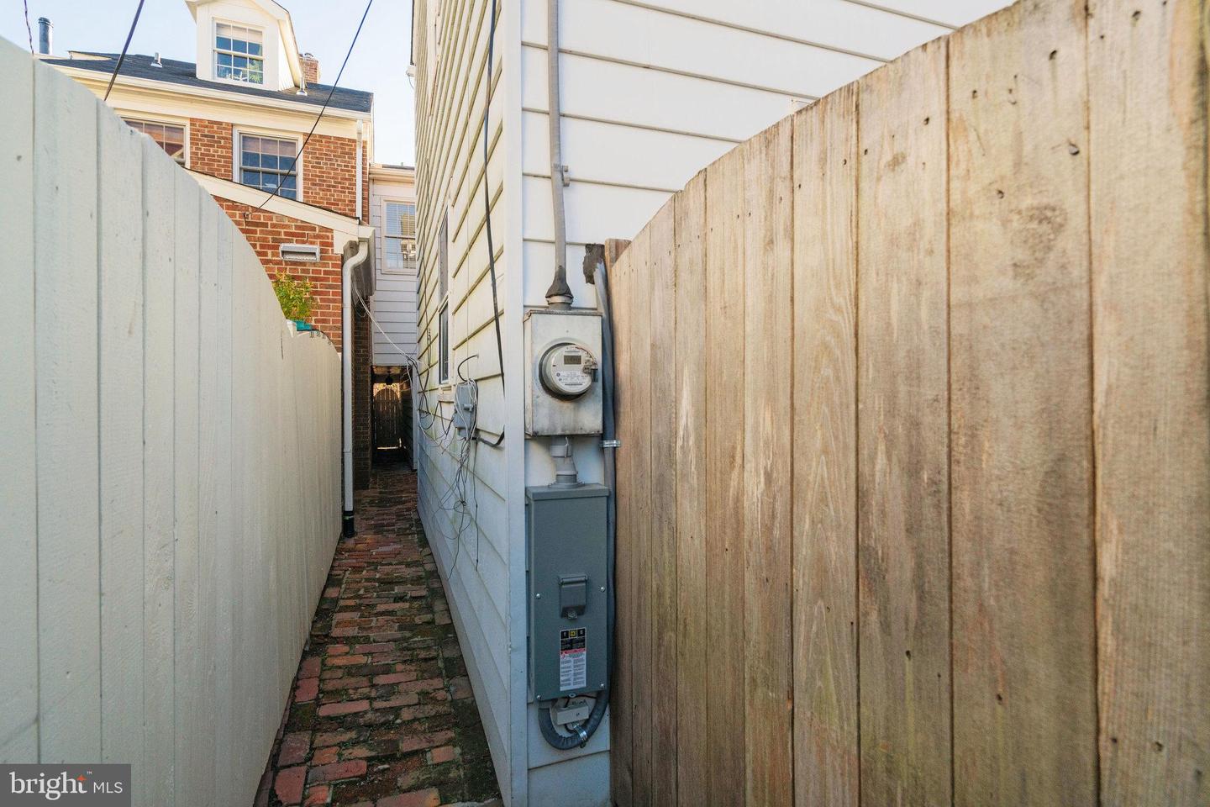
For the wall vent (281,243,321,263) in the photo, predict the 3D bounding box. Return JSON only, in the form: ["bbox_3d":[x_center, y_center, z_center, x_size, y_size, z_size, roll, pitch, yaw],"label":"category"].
[{"bbox_3d":[-2.935,-1.452,5.180,0.340,0.155,0.080,0,0,-18],"label":"wall vent"}]

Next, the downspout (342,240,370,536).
[{"bbox_3d":[-2.535,-0.154,5.475,0.230,2.990,0.105,0,0,-18],"label":"downspout"}]

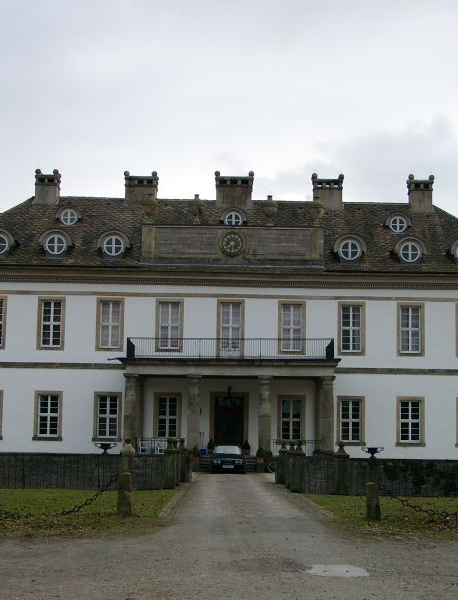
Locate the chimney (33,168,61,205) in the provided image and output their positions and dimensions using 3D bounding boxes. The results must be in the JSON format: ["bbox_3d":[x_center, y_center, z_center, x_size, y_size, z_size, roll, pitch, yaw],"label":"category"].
[{"bbox_3d":[-11.770,-7.193,70.828,1.469,2.332,1.550,1,-7,0],"label":"chimney"}]

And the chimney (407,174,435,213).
[{"bbox_3d":[12.416,-6.807,70.832,1.613,2.503,1.550,1,-7,0],"label":"chimney"}]

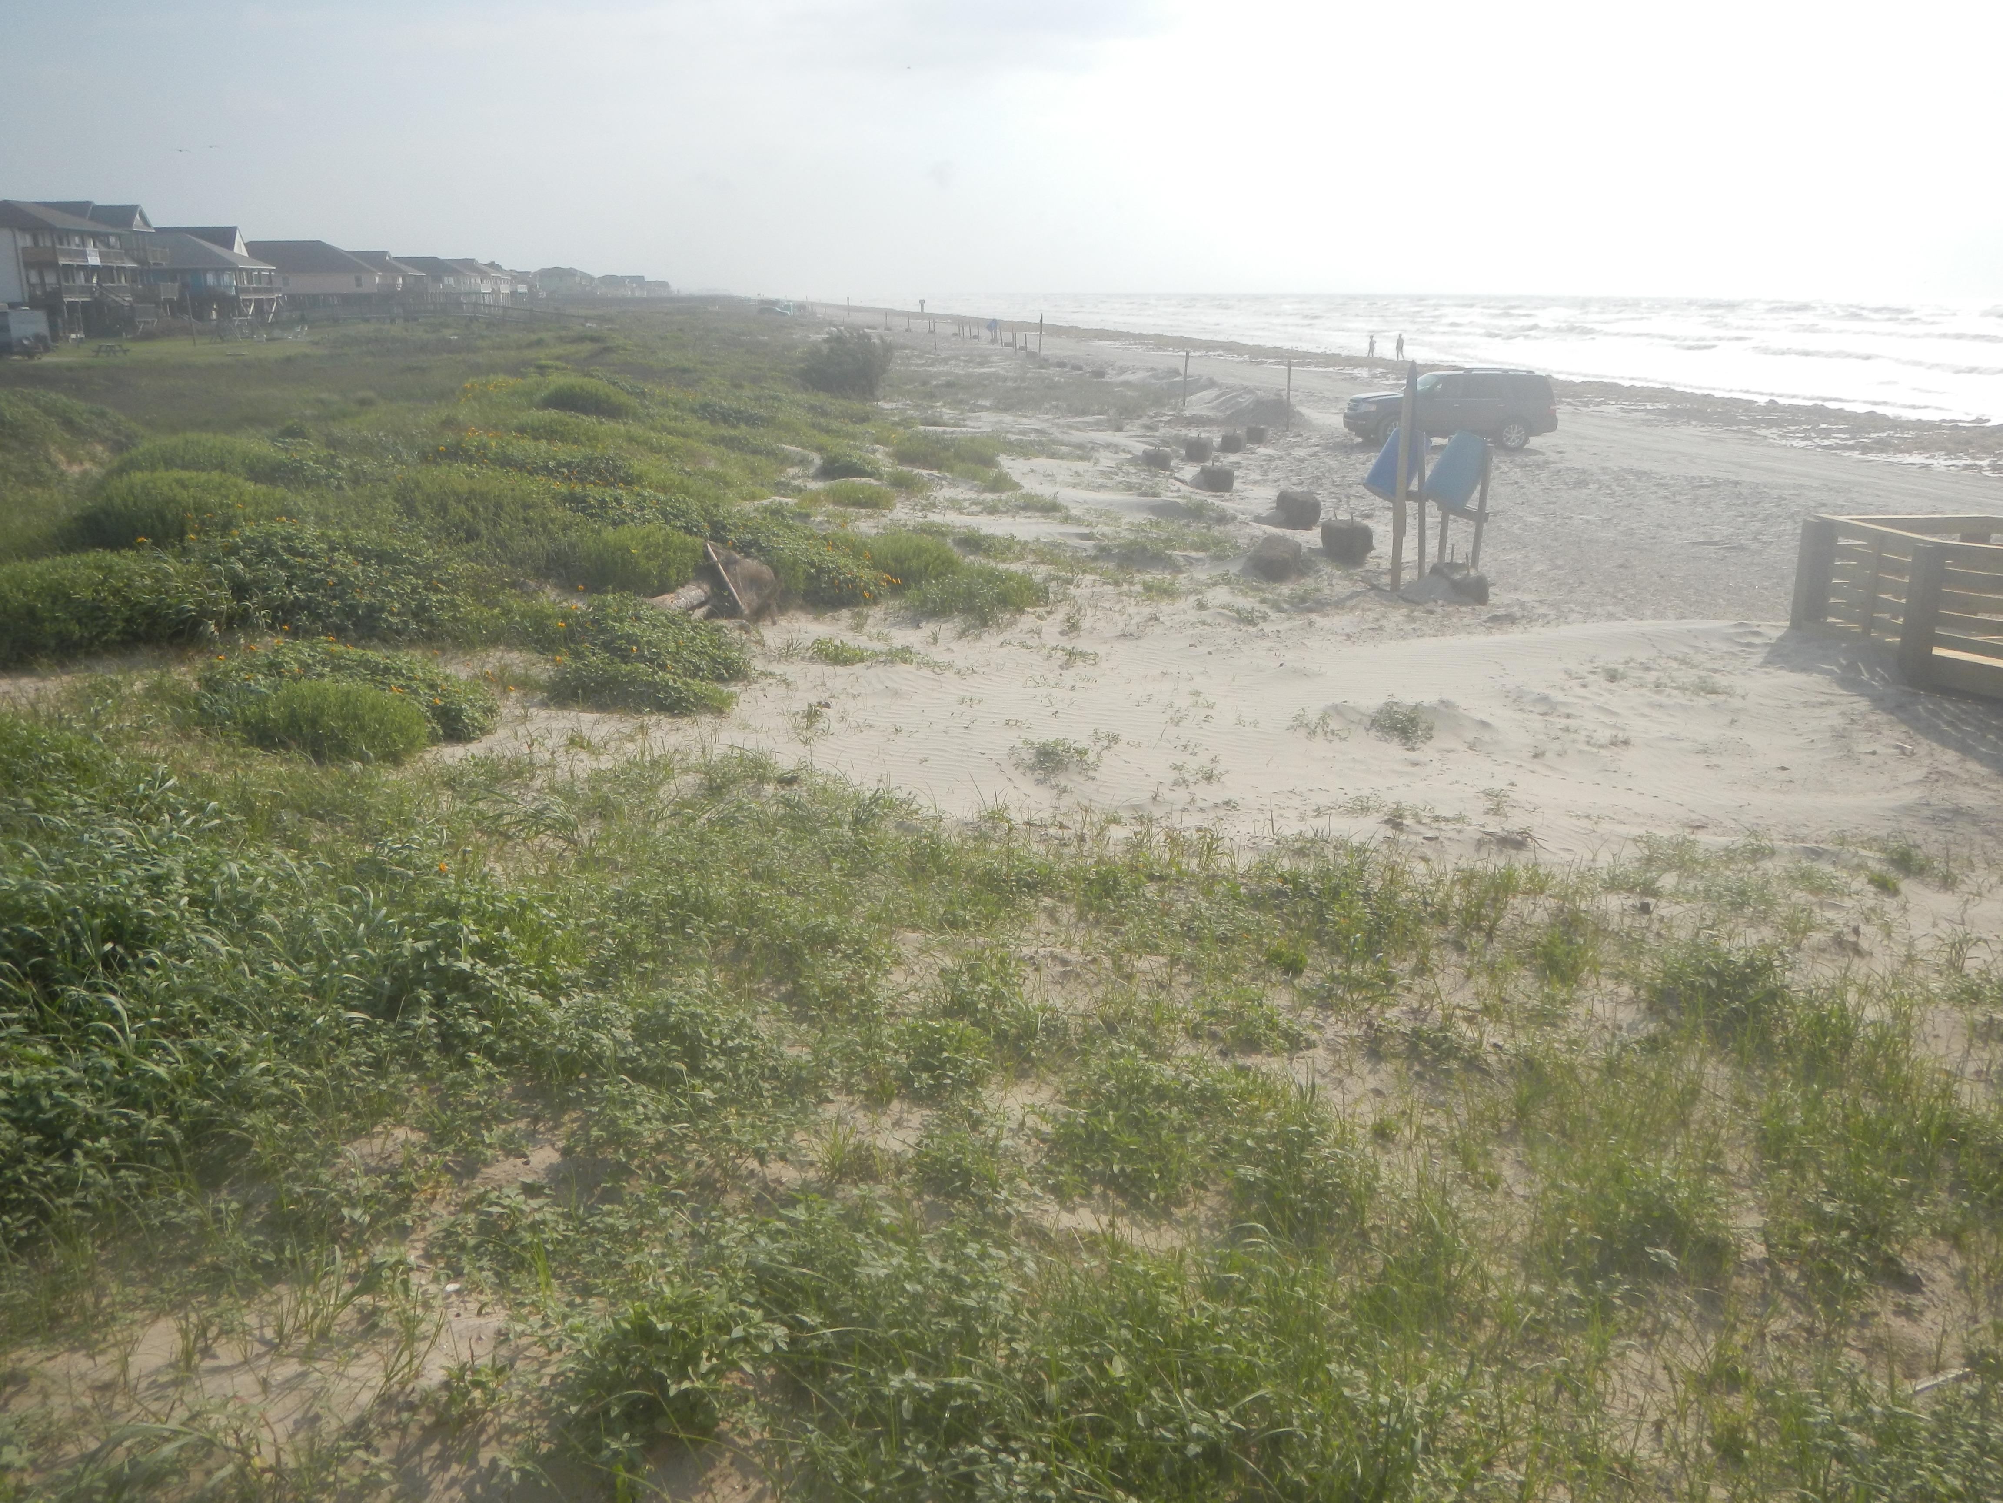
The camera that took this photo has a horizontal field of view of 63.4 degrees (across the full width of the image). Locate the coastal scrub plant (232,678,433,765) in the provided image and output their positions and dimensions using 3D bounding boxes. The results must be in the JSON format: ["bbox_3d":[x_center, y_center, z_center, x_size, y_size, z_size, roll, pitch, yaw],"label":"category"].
[{"bbox_3d":[-5.091,-0.321,12.226,1.430,0.520,1.150,-6,17,-22],"label":"coastal scrub plant"}]

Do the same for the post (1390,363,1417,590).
[{"bbox_3d":[5.011,-3.395,20.131,0.130,2.795,0.130,4,16,13],"label":"post"}]

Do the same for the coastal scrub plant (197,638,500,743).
[{"bbox_3d":[-5.238,-0.558,12.861,2.250,0.630,1.500,-6,17,-22],"label":"coastal scrub plant"}]

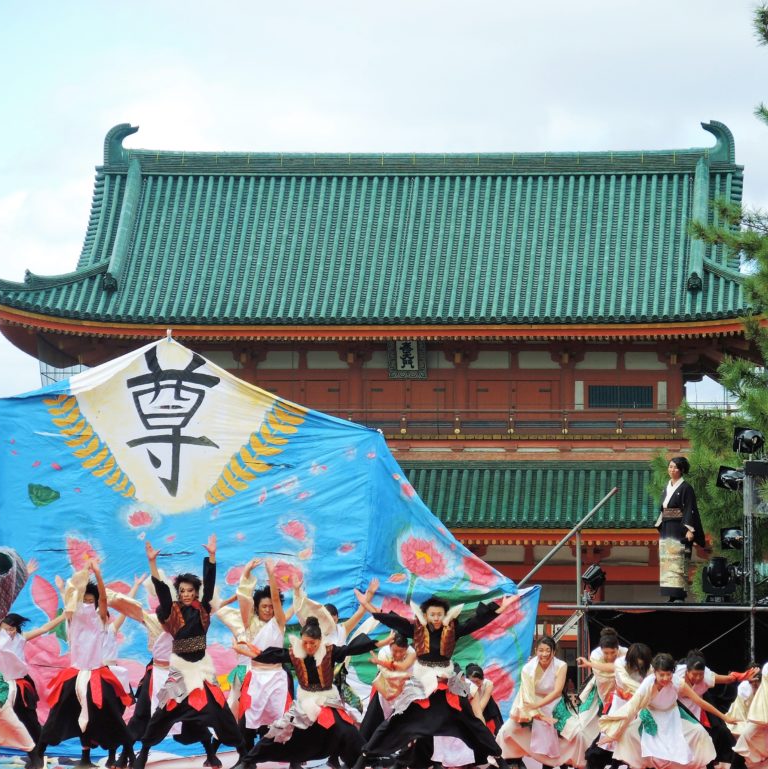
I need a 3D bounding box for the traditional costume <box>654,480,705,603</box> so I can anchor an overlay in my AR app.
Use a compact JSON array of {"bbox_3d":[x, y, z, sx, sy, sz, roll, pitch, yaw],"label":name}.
[{"bbox_3d":[3.230,1.675,43.600,0.550,1.340,0.370,-3,-5,37],"label":"traditional costume"}]

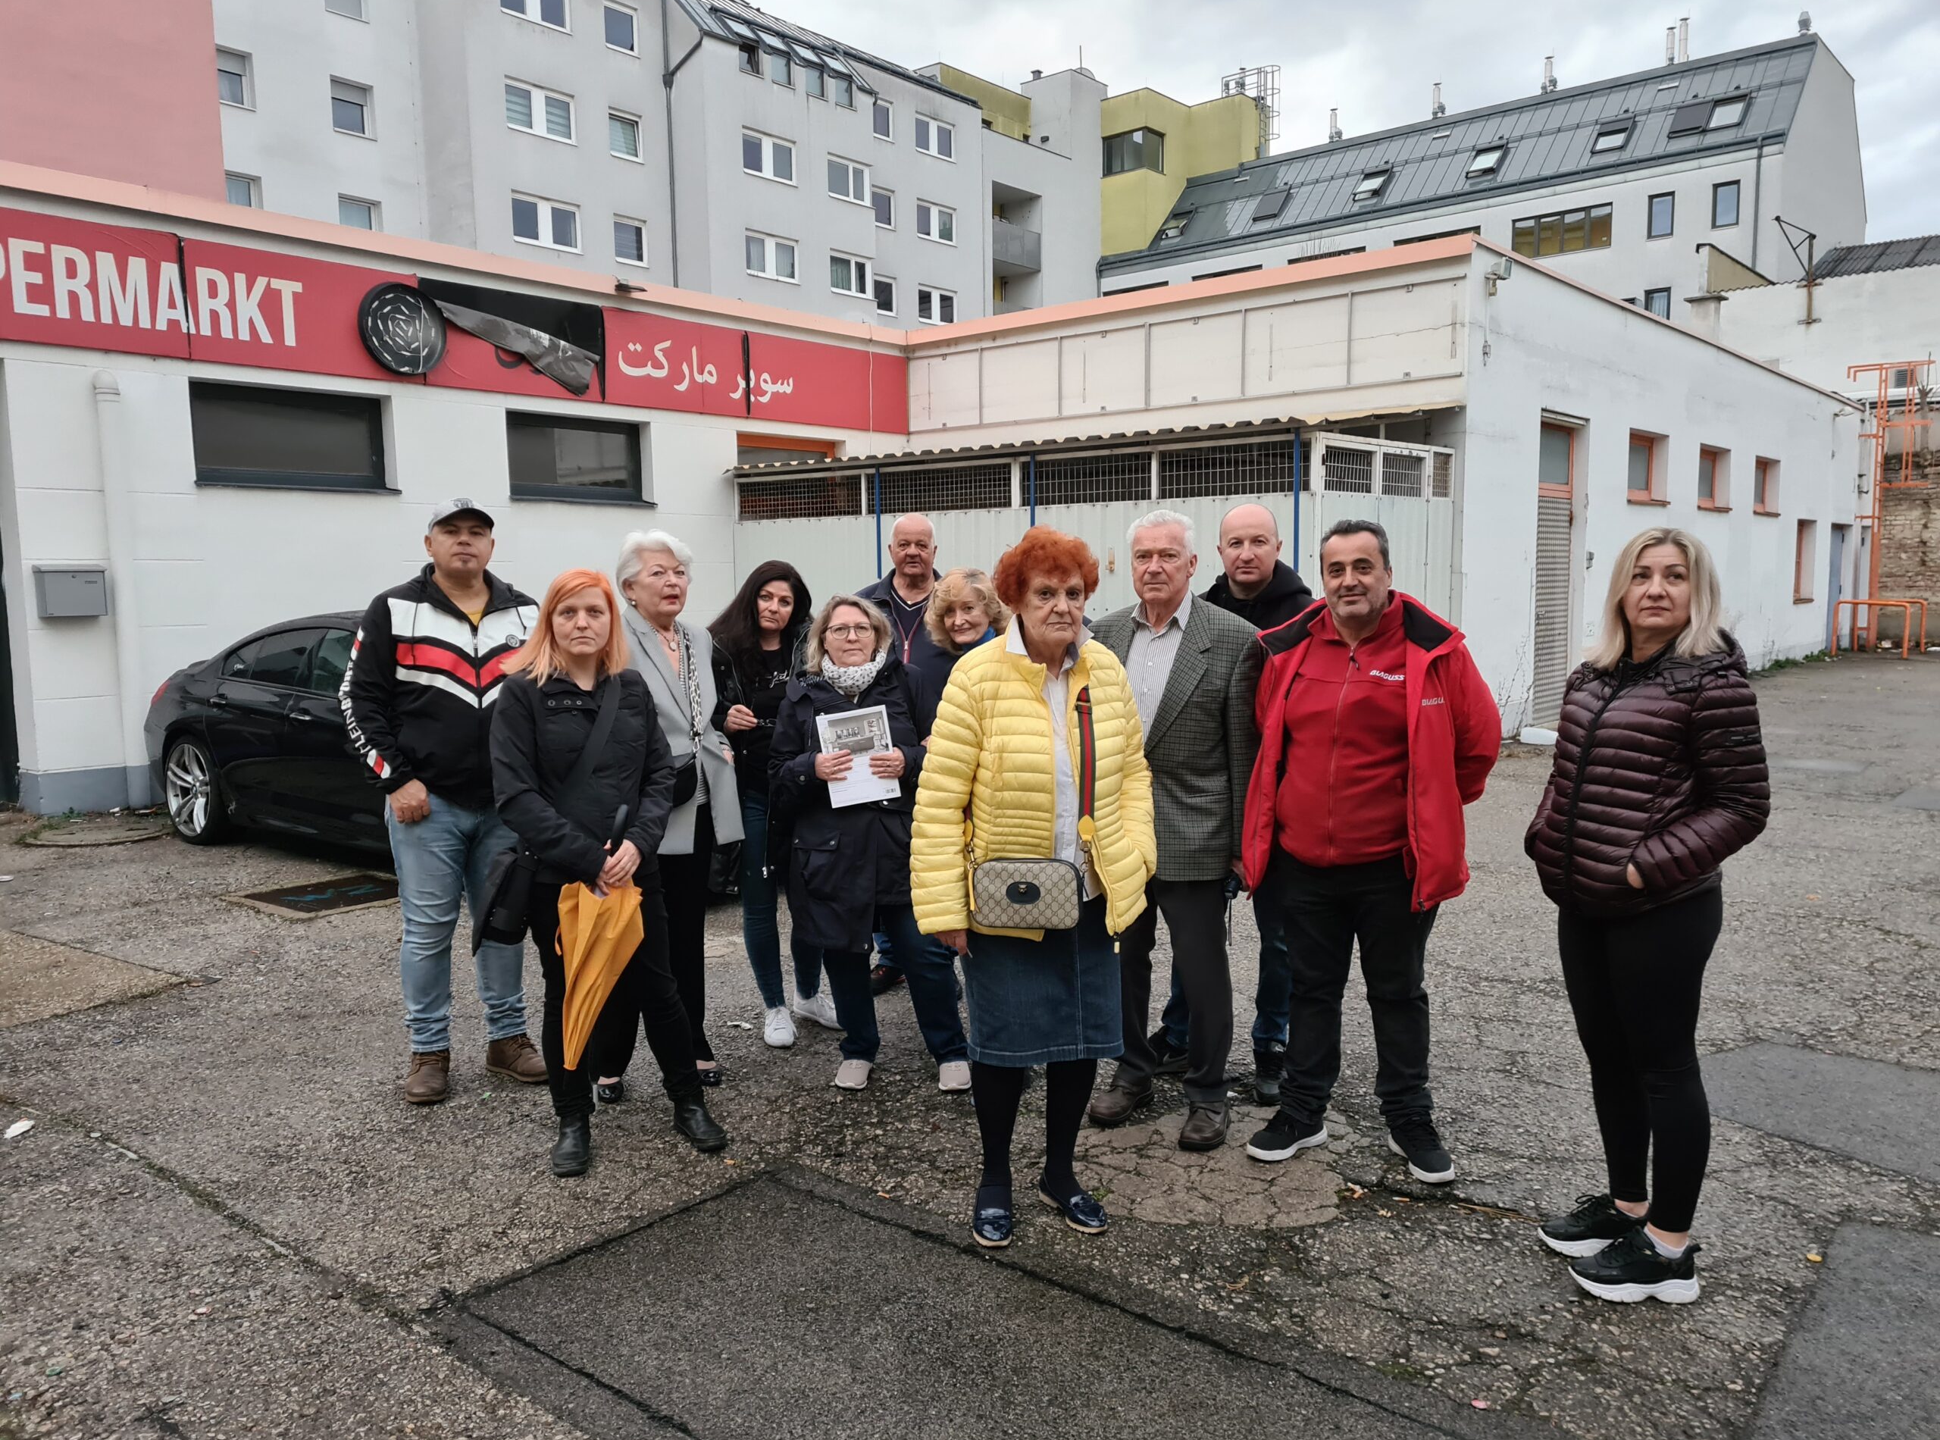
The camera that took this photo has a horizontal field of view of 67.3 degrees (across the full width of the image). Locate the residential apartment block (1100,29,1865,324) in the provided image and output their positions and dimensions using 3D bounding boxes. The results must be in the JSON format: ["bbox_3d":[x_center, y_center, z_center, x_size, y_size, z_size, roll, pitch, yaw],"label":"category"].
[{"bbox_3d":[18.317,-12.653,54.253,23.718,17.957,13.735,4,7,40],"label":"residential apartment block"}]

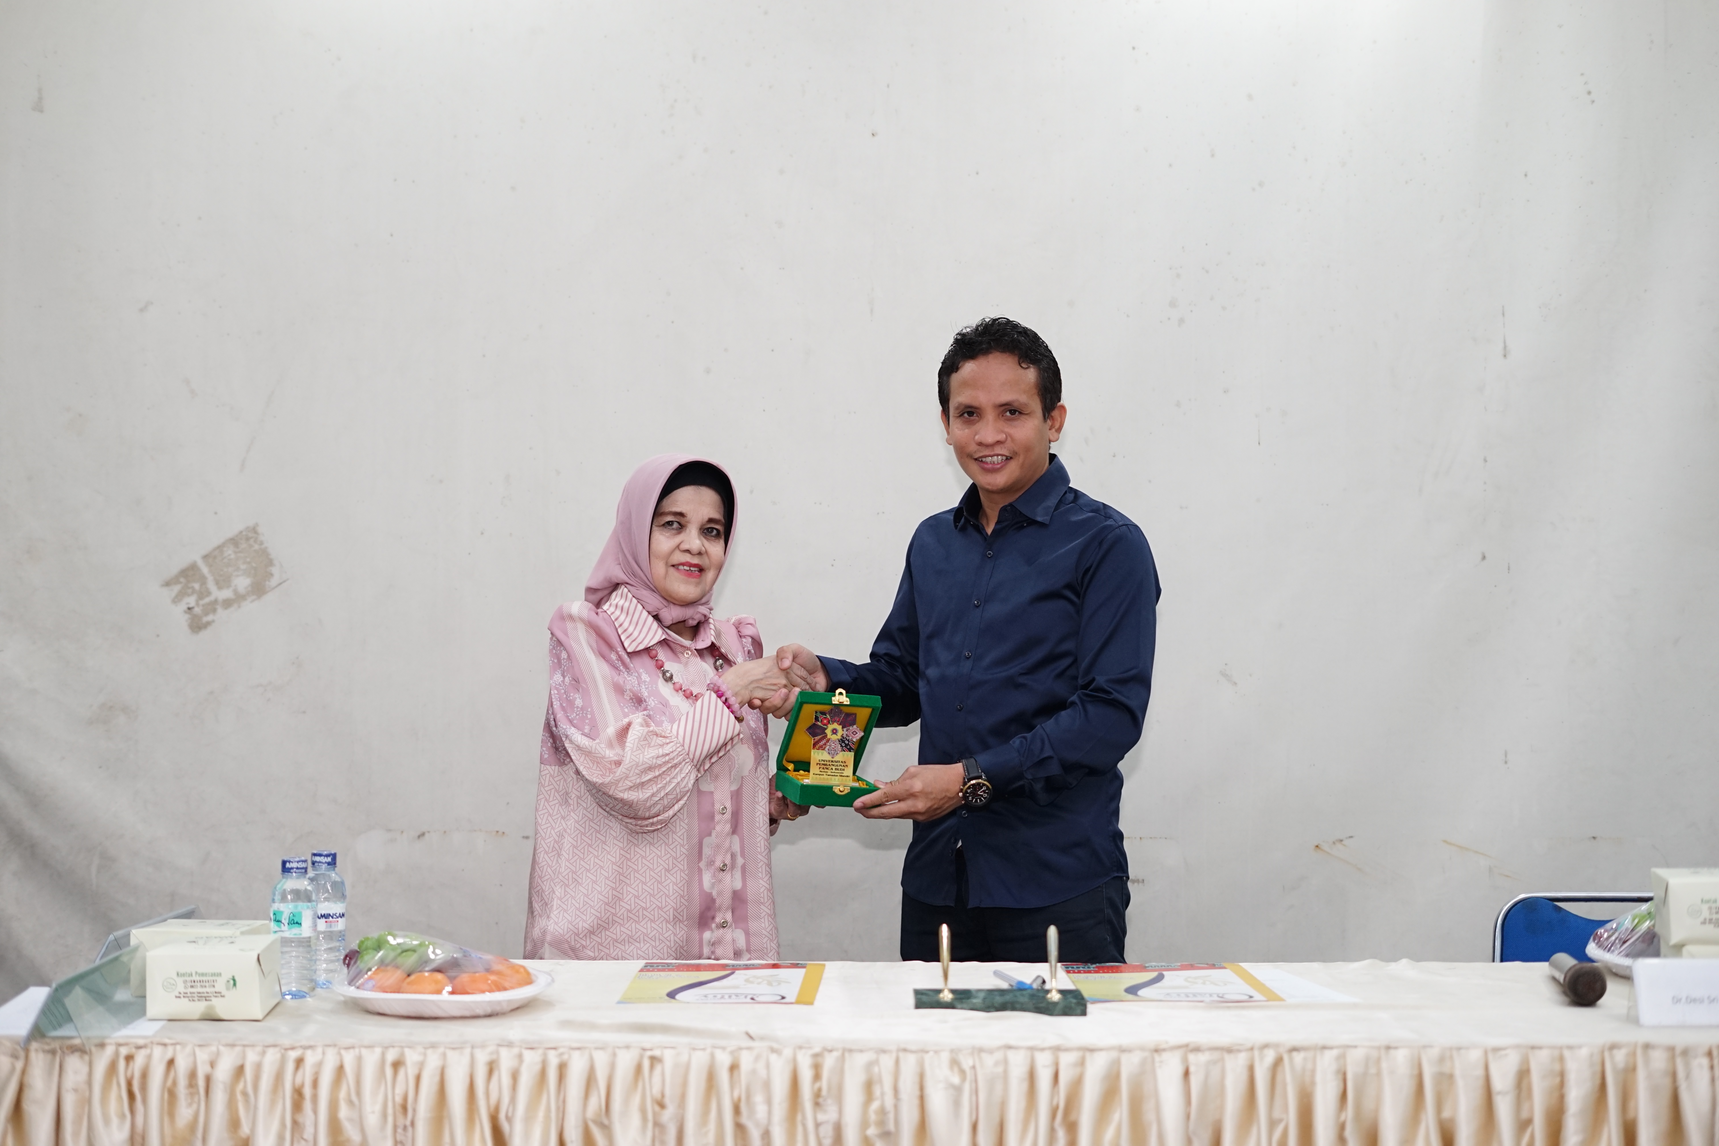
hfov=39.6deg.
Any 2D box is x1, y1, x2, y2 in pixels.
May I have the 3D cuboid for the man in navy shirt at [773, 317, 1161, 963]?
[{"bbox_3d":[0.165,0.452,3.530,0.560,1.680,0.400,0,0,20],"label":"man in navy shirt"}]

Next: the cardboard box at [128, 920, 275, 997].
[{"bbox_3d":[-0.846,0.496,3.085,0.138,0.081,0.142,0,0,-2],"label":"cardboard box"}]

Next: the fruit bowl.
[{"bbox_3d":[-0.518,0.519,2.965,0.275,0.036,0.250,0,0,0],"label":"fruit bowl"}]

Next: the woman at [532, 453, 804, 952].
[{"bbox_3d":[-0.288,0.557,3.480,0.440,1.480,0.370,0,0,-31],"label":"woman"}]

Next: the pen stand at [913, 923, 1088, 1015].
[{"bbox_3d":[0.173,0.485,2.935,0.213,0.105,0.095,0,0,0],"label":"pen stand"}]

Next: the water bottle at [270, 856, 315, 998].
[{"bbox_3d":[-0.716,0.447,3.020,0.057,0.179,0.057,0,0,0],"label":"water bottle"}]

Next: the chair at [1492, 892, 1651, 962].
[{"bbox_3d":[1.245,0.905,3.720,0.420,0.770,0.460,0,0,0],"label":"chair"}]

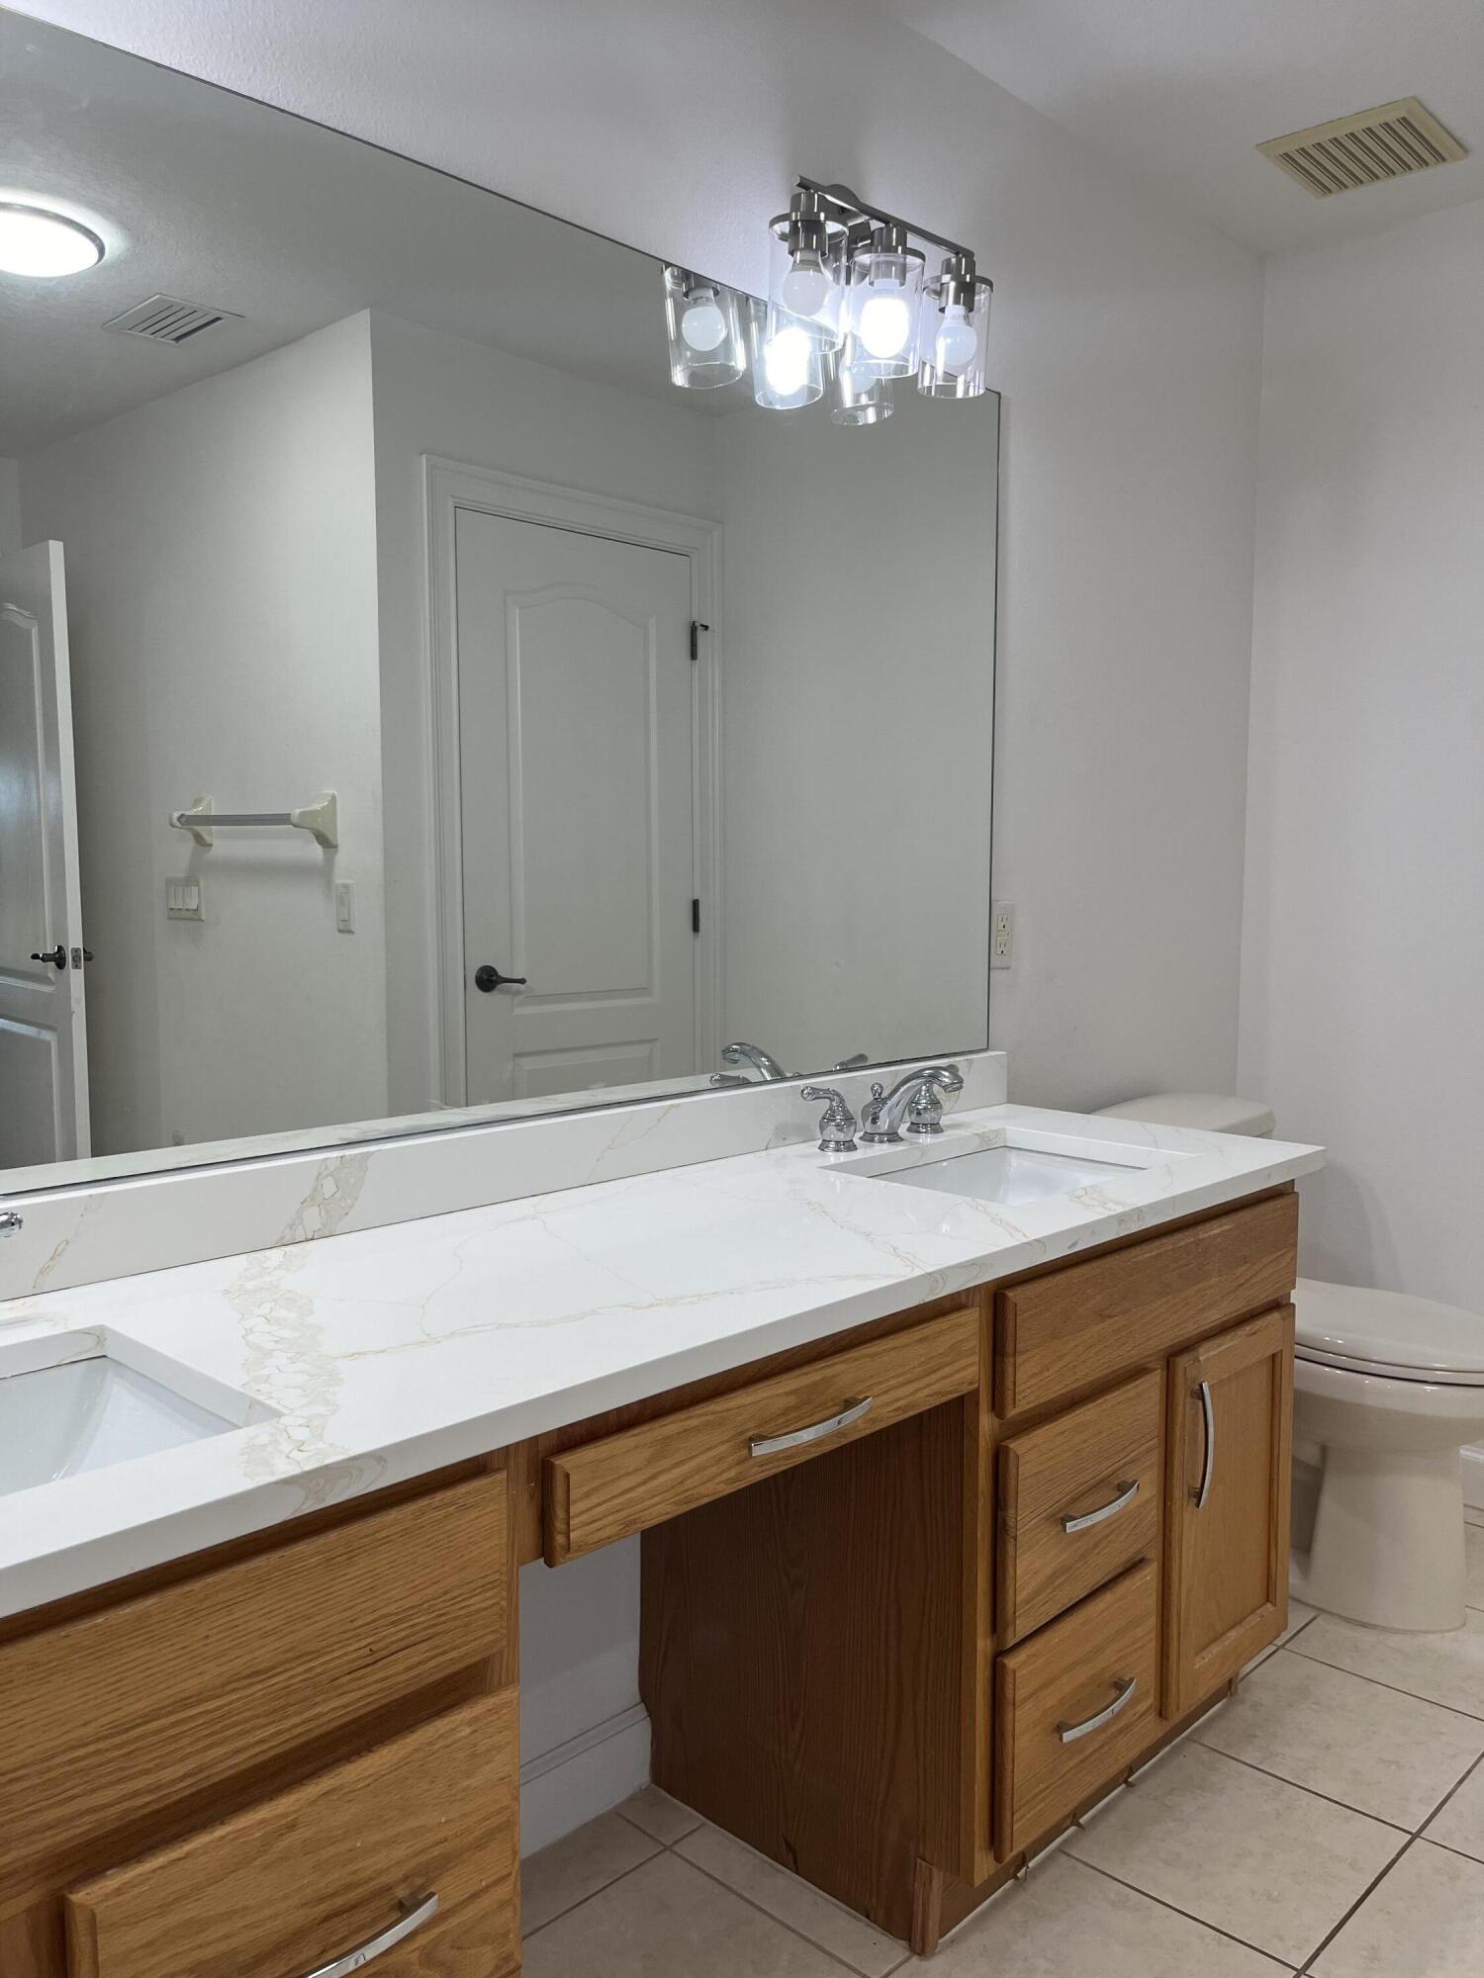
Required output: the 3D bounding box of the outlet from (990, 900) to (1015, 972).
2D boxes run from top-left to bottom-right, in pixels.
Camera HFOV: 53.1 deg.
[{"bbox_3d":[0.435,-0.088,2.468,0.009,0.113,0.069,4,6,44],"label":"outlet"}]

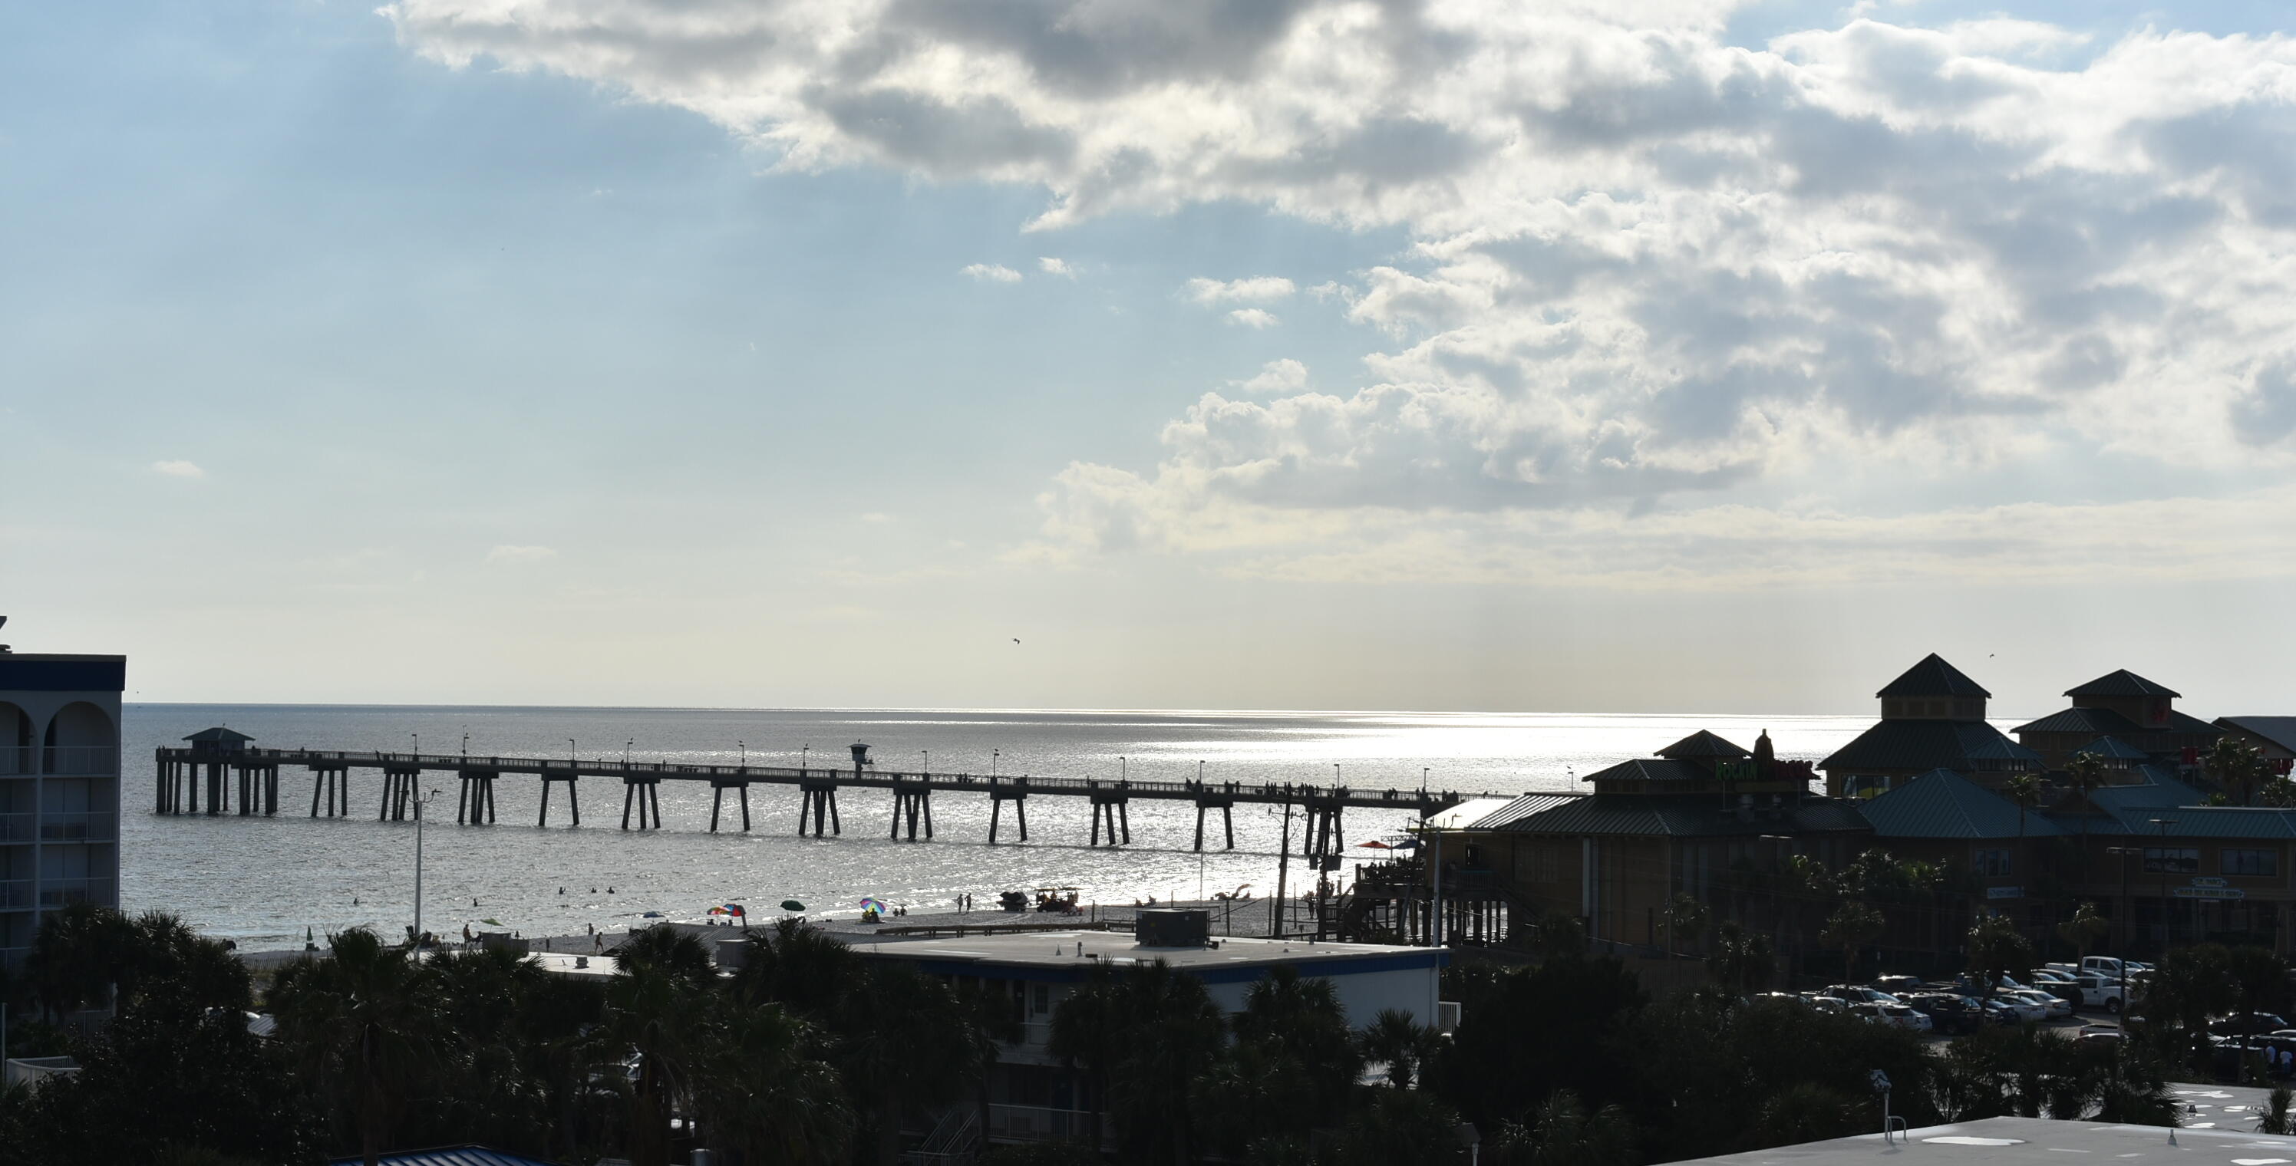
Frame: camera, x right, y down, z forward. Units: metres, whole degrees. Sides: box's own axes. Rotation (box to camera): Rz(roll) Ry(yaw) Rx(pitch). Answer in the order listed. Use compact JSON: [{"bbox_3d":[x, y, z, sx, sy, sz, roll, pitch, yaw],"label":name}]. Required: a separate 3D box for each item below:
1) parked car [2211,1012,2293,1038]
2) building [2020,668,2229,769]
[{"bbox_3d":[53.198,21.728,224.554,4.700,1.520,1.850,-1,-2,34],"label":"parked car"},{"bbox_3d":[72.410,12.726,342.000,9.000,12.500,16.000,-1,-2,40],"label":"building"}]

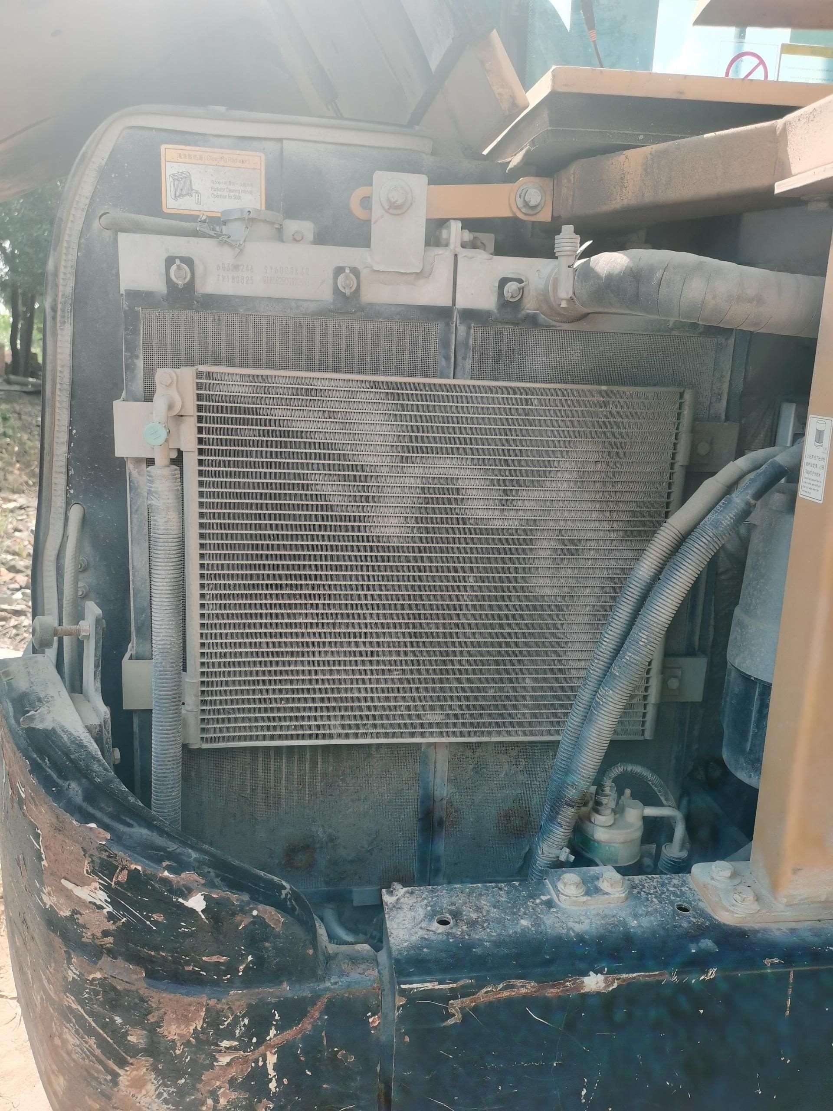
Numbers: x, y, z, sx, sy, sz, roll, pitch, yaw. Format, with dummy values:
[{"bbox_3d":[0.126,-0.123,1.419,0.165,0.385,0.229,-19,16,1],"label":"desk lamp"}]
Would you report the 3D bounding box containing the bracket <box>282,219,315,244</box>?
[{"bbox_3d":[-0.136,-0.370,1.000,0.035,0.030,0.016,1,14,-9],"label":"bracket"}]

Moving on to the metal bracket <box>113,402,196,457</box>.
[{"bbox_3d":[-0.285,-0.141,0.955,0.082,0.059,0.053,1,14,-9],"label":"metal bracket"}]

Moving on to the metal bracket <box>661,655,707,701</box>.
[{"bbox_3d":[0.334,0.153,1.117,0.064,0.059,0.038,1,14,-9],"label":"metal bracket"}]

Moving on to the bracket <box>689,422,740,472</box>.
[{"bbox_3d":[0.350,-0.133,1.048,0.064,0.058,0.038,1,14,-9],"label":"bracket"}]

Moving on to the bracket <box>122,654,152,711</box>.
[{"bbox_3d":[-0.310,0.144,1.026,0.064,0.060,0.050,1,14,-9],"label":"bracket"}]

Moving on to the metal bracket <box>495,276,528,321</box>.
[{"bbox_3d":[0.110,-0.293,0.987,0.035,0.047,0.028,1,14,-9],"label":"metal bracket"}]

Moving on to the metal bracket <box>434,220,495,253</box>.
[{"bbox_3d":[0.056,-0.367,1.002,0.067,0.036,0.055,1,14,-9],"label":"metal bracket"}]

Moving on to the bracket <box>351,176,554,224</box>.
[{"bbox_3d":[0.040,-0.391,0.956,0.223,0.048,0.028,-1,14,-1],"label":"bracket"}]

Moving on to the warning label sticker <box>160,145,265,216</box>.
[{"bbox_3d":[-0.231,-0.425,0.986,0.115,0.072,0.003,1,14,-9],"label":"warning label sticker"}]

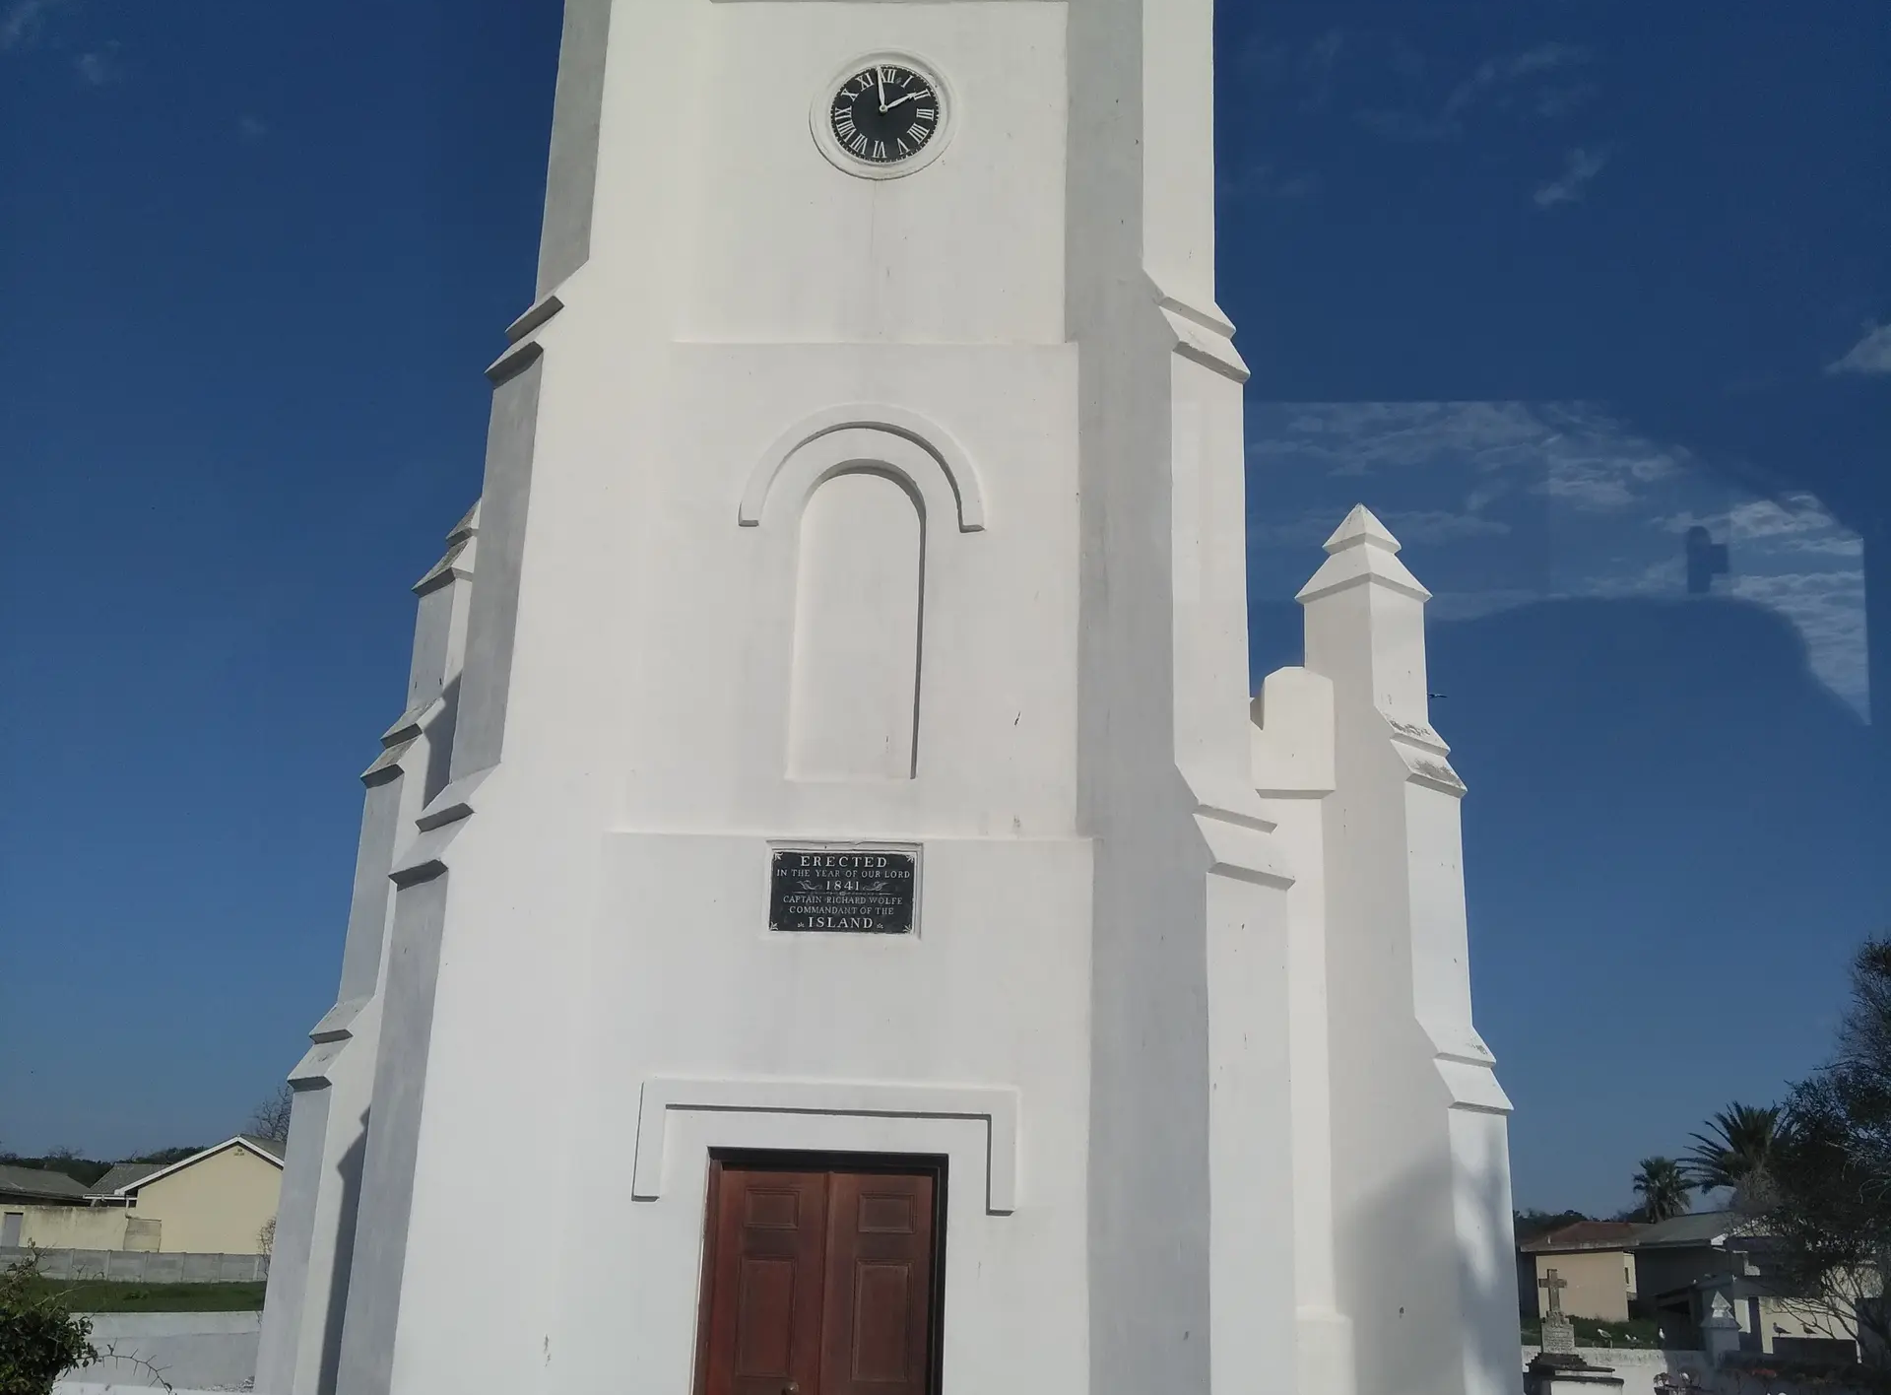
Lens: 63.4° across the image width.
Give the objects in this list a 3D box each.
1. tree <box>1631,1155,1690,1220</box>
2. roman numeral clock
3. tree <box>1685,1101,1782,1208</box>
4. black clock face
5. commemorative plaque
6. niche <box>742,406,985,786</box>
[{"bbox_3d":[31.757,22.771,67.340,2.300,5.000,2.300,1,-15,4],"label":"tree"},{"bbox_3d":[-0.390,-3.598,9.455,0.890,0.890,0.120,1,-15,4],"label":"roman numeral clock"},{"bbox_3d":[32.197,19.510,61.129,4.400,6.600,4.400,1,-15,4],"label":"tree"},{"bbox_3d":[-0.372,-3.602,9.466,0.690,0.690,0.060,1,-15,4],"label":"black clock face"},{"bbox_3d":[-0.553,1.058,8.339,0.790,0.460,0.050,1,-15,4],"label":"commemorative plaque"},{"bbox_3d":[-0.487,-0.583,8.787,1.410,2.260,0.220,1,-15,4],"label":"niche"}]

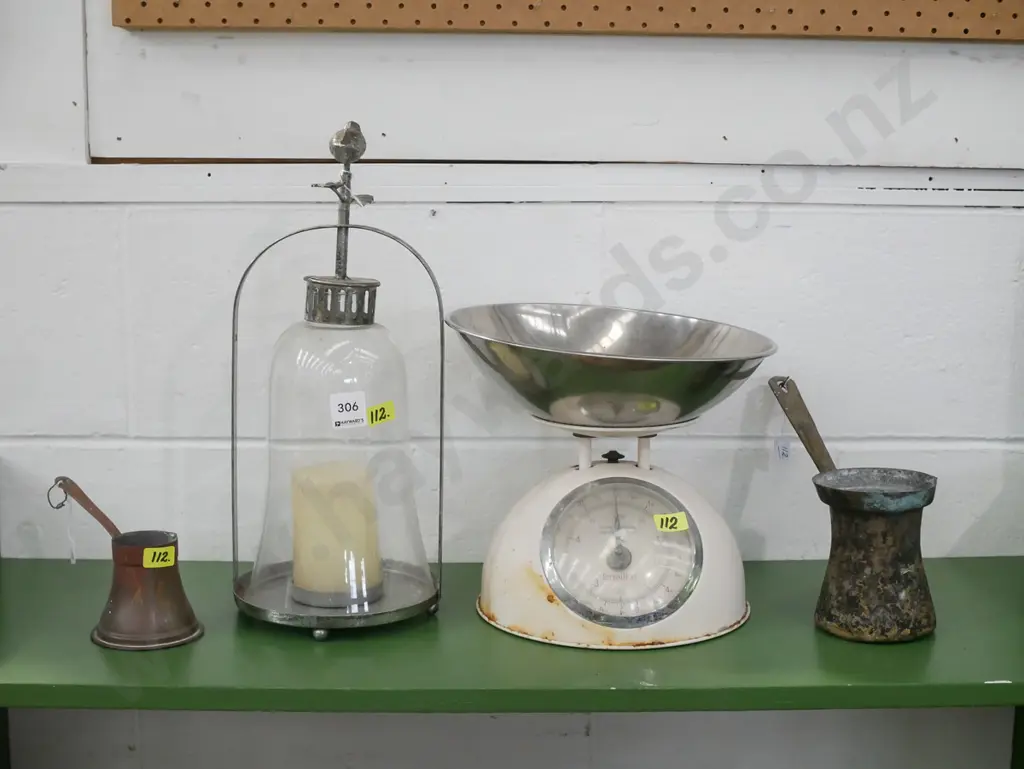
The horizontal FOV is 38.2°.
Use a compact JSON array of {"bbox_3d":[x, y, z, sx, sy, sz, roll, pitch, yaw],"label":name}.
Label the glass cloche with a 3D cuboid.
[{"bbox_3d":[-0.127,-0.006,1.097,0.161,0.379,0.155,2,10,3],"label":"glass cloche"}]

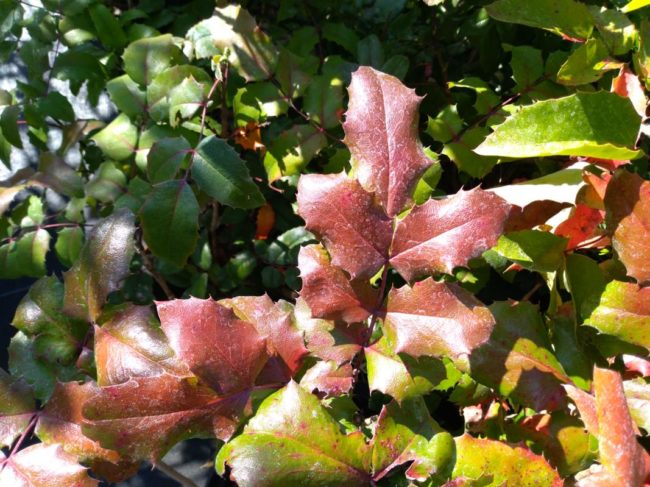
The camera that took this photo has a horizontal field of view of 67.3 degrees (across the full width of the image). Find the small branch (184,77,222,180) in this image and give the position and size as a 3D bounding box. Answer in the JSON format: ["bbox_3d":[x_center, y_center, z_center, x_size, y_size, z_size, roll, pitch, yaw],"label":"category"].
[{"bbox_3d":[-0.122,-0.116,0.490,0.006,0.006,0.111,16,73,5],"label":"small branch"}]

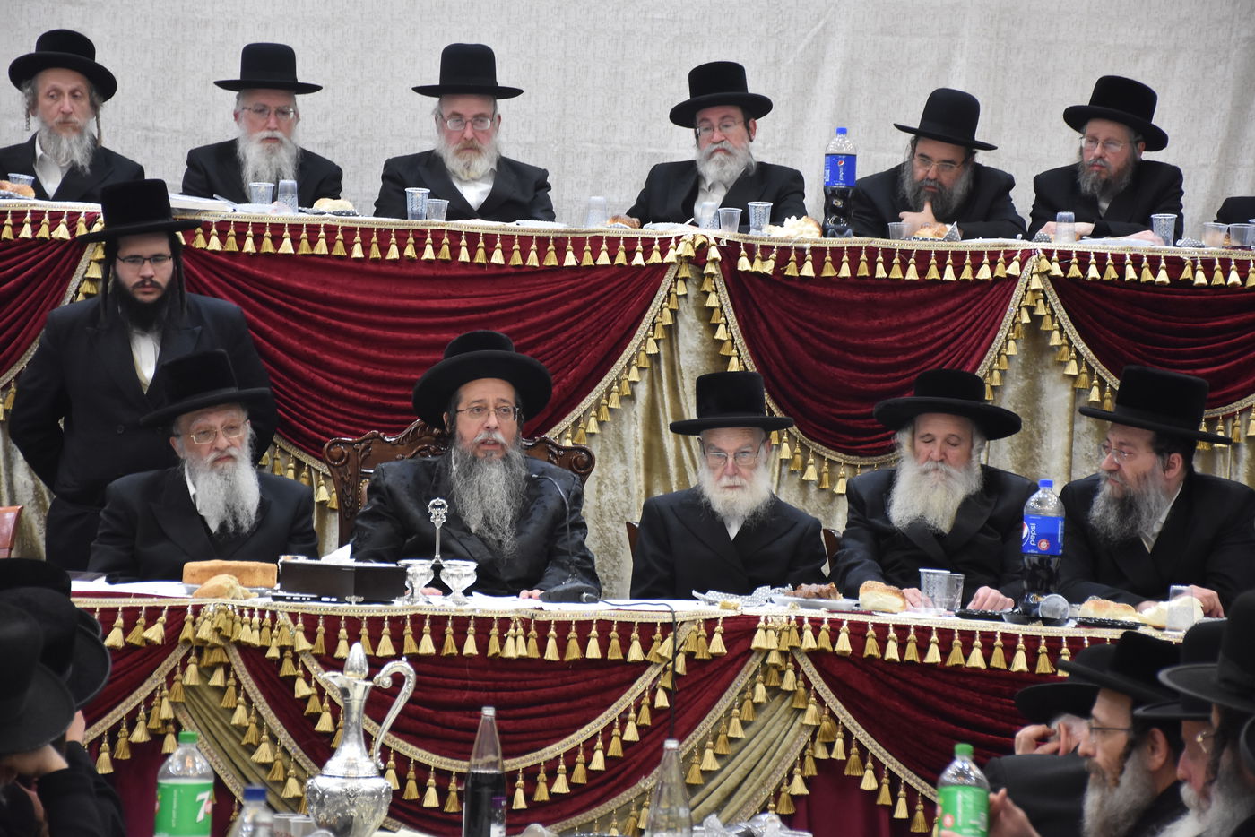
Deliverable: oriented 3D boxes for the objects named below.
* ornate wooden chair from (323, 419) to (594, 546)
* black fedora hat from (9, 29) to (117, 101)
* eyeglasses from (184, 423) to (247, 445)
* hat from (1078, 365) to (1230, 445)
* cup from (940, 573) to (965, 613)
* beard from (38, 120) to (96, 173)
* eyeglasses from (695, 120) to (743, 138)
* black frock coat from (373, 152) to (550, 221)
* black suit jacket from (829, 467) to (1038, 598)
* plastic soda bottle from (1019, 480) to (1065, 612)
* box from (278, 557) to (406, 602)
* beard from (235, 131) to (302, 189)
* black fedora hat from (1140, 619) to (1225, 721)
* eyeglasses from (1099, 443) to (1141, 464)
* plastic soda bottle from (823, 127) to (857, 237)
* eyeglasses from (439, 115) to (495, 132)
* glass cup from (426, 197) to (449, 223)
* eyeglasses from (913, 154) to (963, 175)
[{"bbox_3d":[-0.448,0.585,9.700,0.690,1.200,0.660,2,1,0],"label":"ornate wooden chair"},{"bbox_3d":[-1.695,-1.072,11.750,0.315,0.130,0.340,12,-16,-13],"label":"black fedora hat"},{"bbox_3d":[-0.989,0.034,9.250,0.140,0.042,0.140,-12,0,-25],"label":"eyeglasses"},{"bbox_3d":[1.220,-0.037,8.920,0.360,0.128,0.325,13,0,-25],"label":"hat"},{"bbox_3d":[0.746,0.405,9.000,0.070,0.095,0.070,2,0,0],"label":"cup"},{"bbox_3d":[-1.654,-0.803,11.520,0.160,0.155,0.120,2,0,-14],"label":"beard"},{"bbox_3d":[0.283,-0.838,11.320,0.138,0.040,0.140,-6,0,25],"label":"eyeglasses"},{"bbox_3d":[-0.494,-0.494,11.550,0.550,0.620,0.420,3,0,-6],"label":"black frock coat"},{"bbox_3d":[0.719,0.414,9.250,0.520,0.620,0.450,3,0,7],"label":"black suit jacket"},{"bbox_3d":[0.953,0.298,8.950,0.095,0.313,0.095,2,-1,0],"label":"plastic soda bottle"},{"bbox_3d":[-0.645,0.373,8.880,0.160,0.085,0.240,2,0,-44],"label":"box"},{"bbox_3d":[-1.035,-0.736,11.250,0.183,0.185,0.120,2,0,-13],"label":"beard"},{"bbox_3d":[0.977,0.398,6.150,0.360,0.148,0.330,2,1,0],"label":"black fedora hat"},{"bbox_3d":[1.227,0.084,9.570,0.135,0.042,0.140,11,1,-37],"label":"eyeglasses"},{"bbox_3d":[0.616,-0.679,11.300,0.093,0.322,0.093,2,1,0],"label":"plastic soda bottle"},{"bbox_3d":[-0.474,-0.873,11.550,0.150,0.045,0.135,1,6,-2],"label":"eyeglasses"},{"bbox_3d":[-0.550,-0.594,11.300,0.067,0.073,0.067,2,1,0],"label":"glass cup"},{"bbox_3d":[0.909,-0.740,11.400,0.142,0.045,0.140,13,6,14],"label":"eyeglasses"}]

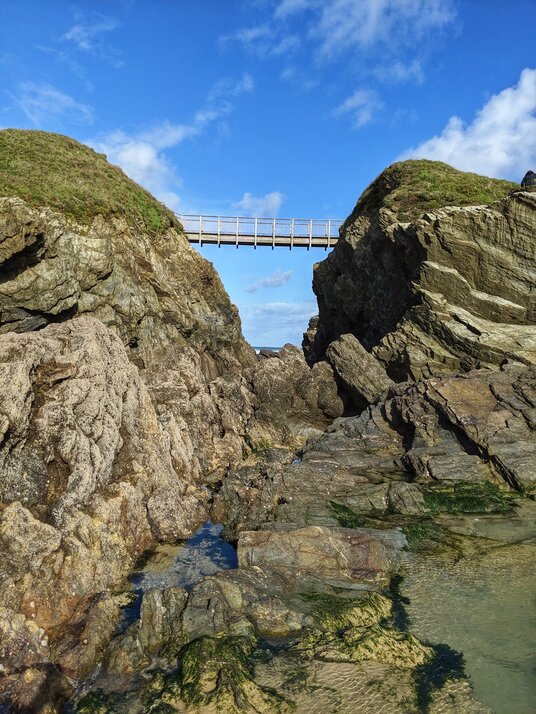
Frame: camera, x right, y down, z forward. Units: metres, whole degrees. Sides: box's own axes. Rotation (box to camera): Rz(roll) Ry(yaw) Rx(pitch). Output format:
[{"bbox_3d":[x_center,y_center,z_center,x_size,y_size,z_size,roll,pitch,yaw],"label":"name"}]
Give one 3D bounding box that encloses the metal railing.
[{"bbox_3d":[-0.178,-8.288,37.459,11.400,1.900,1.470,1,1,-3],"label":"metal railing"}]

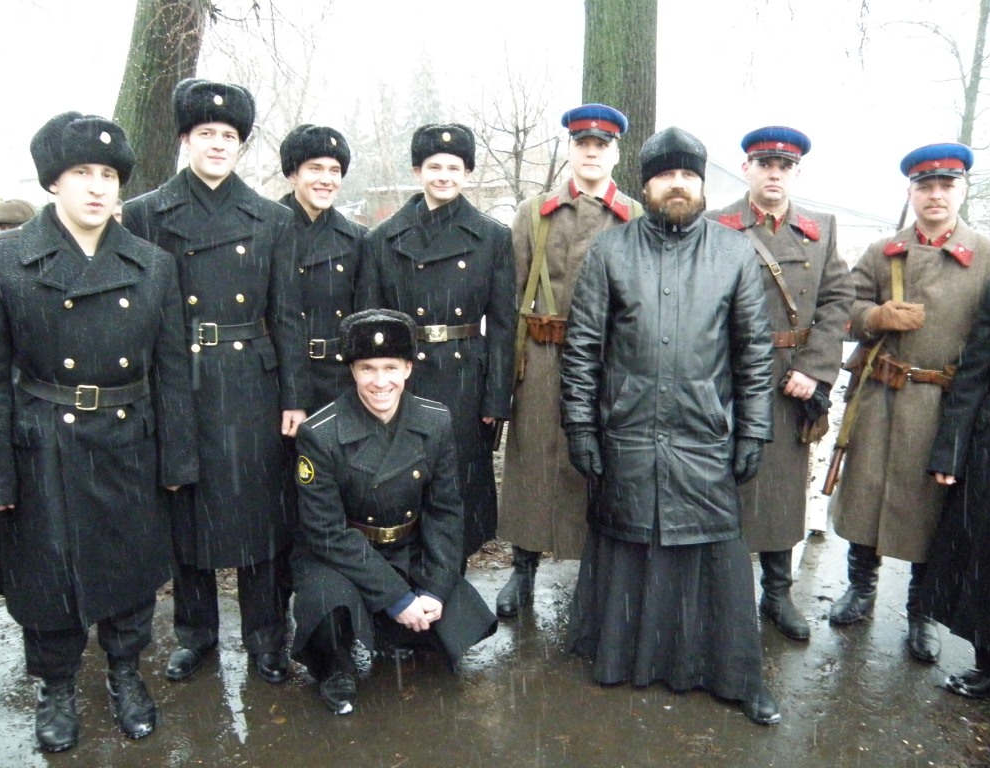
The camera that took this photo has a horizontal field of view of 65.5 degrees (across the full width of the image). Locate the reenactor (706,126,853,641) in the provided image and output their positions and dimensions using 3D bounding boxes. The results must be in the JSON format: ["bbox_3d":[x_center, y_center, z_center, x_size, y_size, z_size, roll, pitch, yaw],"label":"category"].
[{"bbox_3d":[1.037,0.028,2.833,0.600,1.860,0.400,3,10,16],"label":"reenactor"}]

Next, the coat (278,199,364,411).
[{"bbox_3d":[-0.661,-0.018,2.897,0.560,1.330,0.360,-4,10,-24],"label":"coat"}]

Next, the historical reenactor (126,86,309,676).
[{"bbox_3d":[-0.903,0.043,2.502,0.590,1.939,0.380,-3,10,-17],"label":"historical reenactor"}]

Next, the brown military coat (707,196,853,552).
[{"bbox_3d":[1.011,-0.019,2.793,0.560,1.300,0.400,3,10,15],"label":"brown military coat"}]

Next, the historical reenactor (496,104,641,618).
[{"bbox_3d":[0.303,-0.038,2.822,0.600,1.870,0.440,1,10,4],"label":"historical reenactor"}]

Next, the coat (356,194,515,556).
[{"bbox_3d":[-0.217,-0.002,2.859,0.570,1.350,0.360,-1,10,-5],"label":"coat"}]

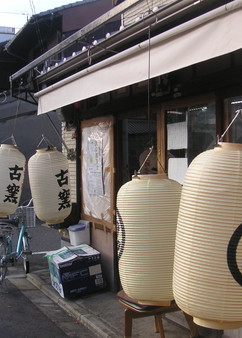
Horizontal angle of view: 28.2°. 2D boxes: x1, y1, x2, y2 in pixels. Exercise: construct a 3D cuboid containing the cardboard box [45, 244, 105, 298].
[{"bbox_3d":[-0.534,1.205,5.720,0.490,0.390,0.580,-10,5,-20],"label":"cardboard box"}]

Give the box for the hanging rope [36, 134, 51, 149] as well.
[{"bbox_3d":[-1.030,-0.366,6.400,0.200,0.180,0.060,0,1,-9],"label":"hanging rope"}]

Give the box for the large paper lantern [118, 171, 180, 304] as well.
[{"bbox_3d":[0.254,0.560,3.880,0.550,1.020,0.550,-2,1,3],"label":"large paper lantern"}]

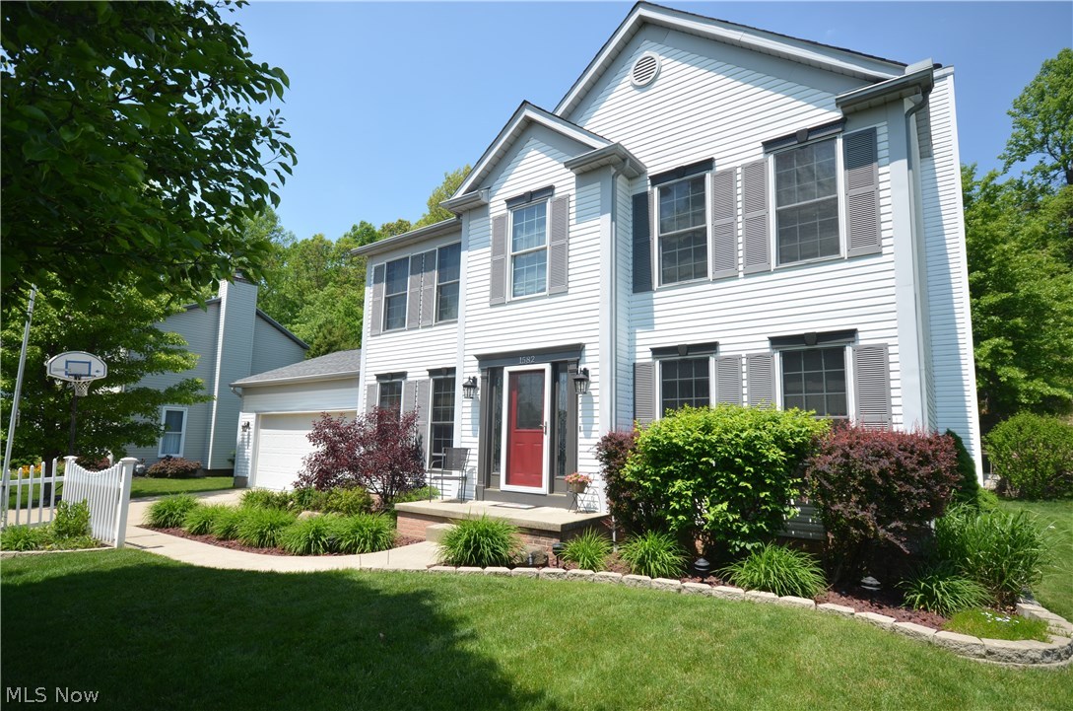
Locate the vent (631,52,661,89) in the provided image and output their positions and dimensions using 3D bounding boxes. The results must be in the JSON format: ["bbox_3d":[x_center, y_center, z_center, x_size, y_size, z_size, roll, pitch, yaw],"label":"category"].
[{"bbox_3d":[1.756,-4.645,9.156,0.562,0.600,0.070,-5,-10,39],"label":"vent"}]

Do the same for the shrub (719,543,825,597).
[{"bbox_3d":[2.355,2.121,5.740,1.000,0.440,0.900,-5,-10,39],"label":"shrub"}]

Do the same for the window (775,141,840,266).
[{"bbox_3d":[3.496,-1.977,7.351,0.840,1.604,0.100,-5,-10,39],"label":"window"}]

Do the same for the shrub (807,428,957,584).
[{"bbox_3d":[3.484,1.581,5.847,1.380,1.590,1.250,-5,-10,39],"label":"shrub"}]

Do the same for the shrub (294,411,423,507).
[{"bbox_3d":[-3.453,2.009,11.188,2.300,1.950,2.000,-6,-11,38],"label":"shrub"}]

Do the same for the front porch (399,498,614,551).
[{"bbox_3d":[-0.575,2.548,8.488,3.050,0.450,1.290,-5,-10,39],"label":"front porch"}]

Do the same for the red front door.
[{"bbox_3d":[-0.171,1.183,9.228,0.880,2.000,0.070,-5,-10,38],"label":"red front door"}]

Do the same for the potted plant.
[{"bbox_3d":[0.594,1.831,8.136,0.380,0.310,0.370,1,-8,0],"label":"potted plant"}]

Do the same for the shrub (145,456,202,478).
[{"bbox_3d":[-13.833,4.266,21.500,1.300,0.800,1.850,-5,-10,38],"label":"shrub"}]

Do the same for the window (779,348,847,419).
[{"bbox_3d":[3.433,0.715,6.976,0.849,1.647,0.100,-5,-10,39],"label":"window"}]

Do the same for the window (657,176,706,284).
[{"bbox_3d":[2.169,-1.849,8.415,0.849,1.604,0.100,-5,-10,39],"label":"window"}]

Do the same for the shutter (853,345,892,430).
[{"bbox_3d":[4.038,0.772,6.741,0.359,1.820,0.050,-6,-11,38],"label":"shutter"}]

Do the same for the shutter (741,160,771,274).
[{"bbox_3d":[3.055,-1.932,7.857,0.372,1.605,0.040,-5,-10,38],"label":"shutter"}]

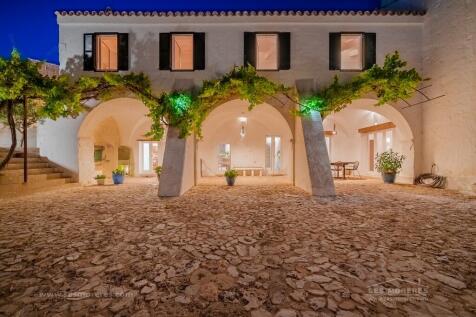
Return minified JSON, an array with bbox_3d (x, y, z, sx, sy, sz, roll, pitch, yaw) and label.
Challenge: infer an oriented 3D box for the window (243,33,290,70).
[{"bbox_3d":[1.205,-4.370,8.080,1.880,1.550,0.160,0,0,0],"label":"window"}]

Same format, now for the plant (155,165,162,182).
[{"bbox_3d":[-3.450,0.720,8.850,0.540,0.760,0.540,0,0,0],"label":"plant"}]

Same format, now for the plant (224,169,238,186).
[{"bbox_3d":[-0.250,0.780,8.150,0.560,0.730,0.560,0,0,0],"label":"plant"}]

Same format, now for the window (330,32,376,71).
[{"bbox_3d":[4.720,-4.370,8.080,1.880,1.550,0.160,0,0,0],"label":"window"}]

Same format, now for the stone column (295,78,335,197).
[{"bbox_3d":[2.690,-1.030,7.100,0.760,4.400,1.900,0,0,0],"label":"stone column"}]

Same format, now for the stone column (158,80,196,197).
[{"bbox_3d":[-2.160,-1.030,7.100,0.740,4.400,1.900,0,0,0],"label":"stone column"}]

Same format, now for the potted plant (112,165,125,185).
[{"bbox_3d":[-5.060,0.700,8.400,0.500,0.800,0.500,0,0,0],"label":"potted plant"}]

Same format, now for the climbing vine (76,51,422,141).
[{"bbox_3d":[0.430,-2.370,7.500,13.000,3.400,1.150,0,0,0],"label":"climbing vine"}]

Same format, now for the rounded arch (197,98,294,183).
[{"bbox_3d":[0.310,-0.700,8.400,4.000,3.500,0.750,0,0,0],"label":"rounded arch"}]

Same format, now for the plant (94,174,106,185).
[{"bbox_3d":[-5.780,0.900,8.350,0.460,0.440,0.460,0,0,0],"label":"plant"}]

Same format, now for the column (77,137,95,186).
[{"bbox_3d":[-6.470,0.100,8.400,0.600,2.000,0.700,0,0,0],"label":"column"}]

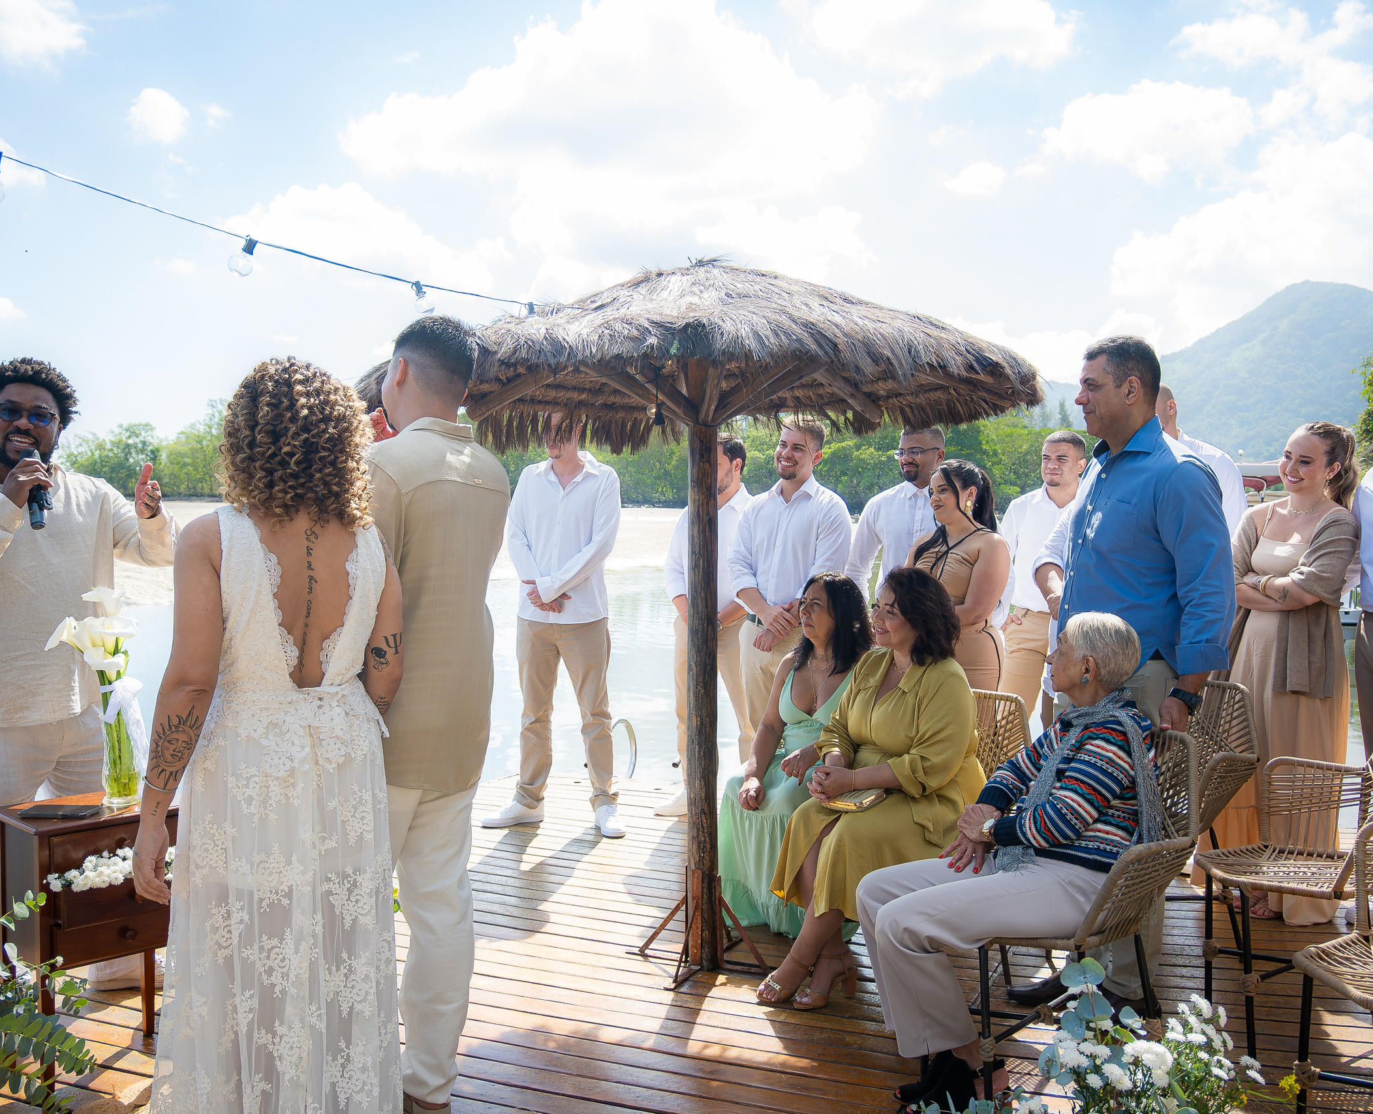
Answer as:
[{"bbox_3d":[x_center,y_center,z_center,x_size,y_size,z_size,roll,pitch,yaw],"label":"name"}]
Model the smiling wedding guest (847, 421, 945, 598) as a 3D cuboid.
[{"bbox_3d":[0.970,0.254,5.637,0.540,1.710,0.320,1,3,16],"label":"smiling wedding guest"}]

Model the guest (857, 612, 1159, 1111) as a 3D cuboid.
[{"bbox_3d":[0.730,0.672,2.893,0.690,1.120,0.470,0,3,-10],"label":"guest"}]

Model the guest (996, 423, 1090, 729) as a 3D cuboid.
[{"bbox_3d":[1.570,0.287,5.446,0.520,1.670,0.340,2,4,29],"label":"guest"}]

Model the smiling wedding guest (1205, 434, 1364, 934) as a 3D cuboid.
[{"bbox_3d":[1.965,0.360,4.270,0.350,1.620,0.470,-2,3,-41],"label":"smiling wedding guest"}]

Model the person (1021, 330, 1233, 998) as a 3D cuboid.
[{"bbox_3d":[1.135,0.311,3.447,0.420,1.790,0.530,-1,3,-23],"label":"person"}]

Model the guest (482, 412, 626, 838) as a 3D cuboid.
[{"bbox_3d":[-0.520,0.250,5.293,0.540,1.750,0.360,0,3,6],"label":"guest"}]

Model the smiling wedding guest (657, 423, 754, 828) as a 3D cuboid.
[{"bbox_3d":[0.100,0.286,5.546,0.500,1.660,0.350,2,4,27],"label":"smiling wedding guest"}]

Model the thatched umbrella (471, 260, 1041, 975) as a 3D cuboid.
[{"bbox_3d":[0.040,0.176,3.807,1.960,2.070,1.960,0,3,0],"label":"thatched umbrella"}]

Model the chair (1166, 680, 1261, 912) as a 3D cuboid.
[{"bbox_3d":[1.405,0.779,3.859,0.600,0.820,0.530,-1,3,-28],"label":"chair"}]

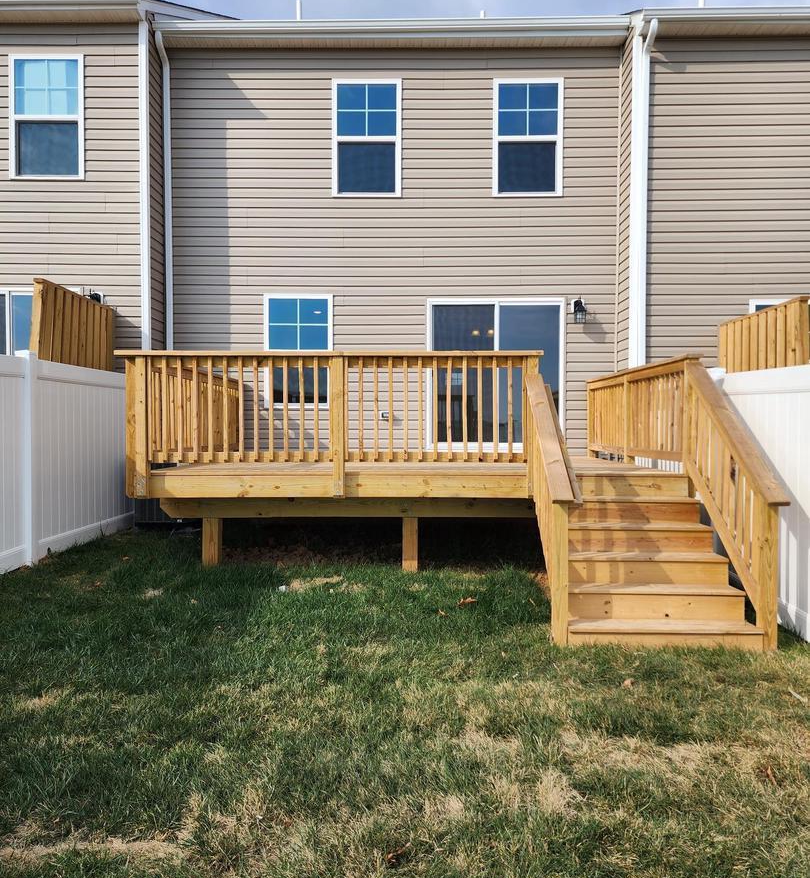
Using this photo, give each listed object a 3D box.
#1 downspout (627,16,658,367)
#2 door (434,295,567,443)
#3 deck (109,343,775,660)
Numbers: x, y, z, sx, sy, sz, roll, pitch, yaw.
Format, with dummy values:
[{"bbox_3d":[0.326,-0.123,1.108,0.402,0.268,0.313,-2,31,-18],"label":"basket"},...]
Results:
[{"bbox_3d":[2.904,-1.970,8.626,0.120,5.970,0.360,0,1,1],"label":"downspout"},{"bbox_3d":[1.193,-0.837,9.457,1.780,2.020,0.120,0,1,1],"label":"door"},{"bbox_3d":[0.049,0.284,7.038,4.890,2.080,4.900,0,1,1],"label":"deck"}]

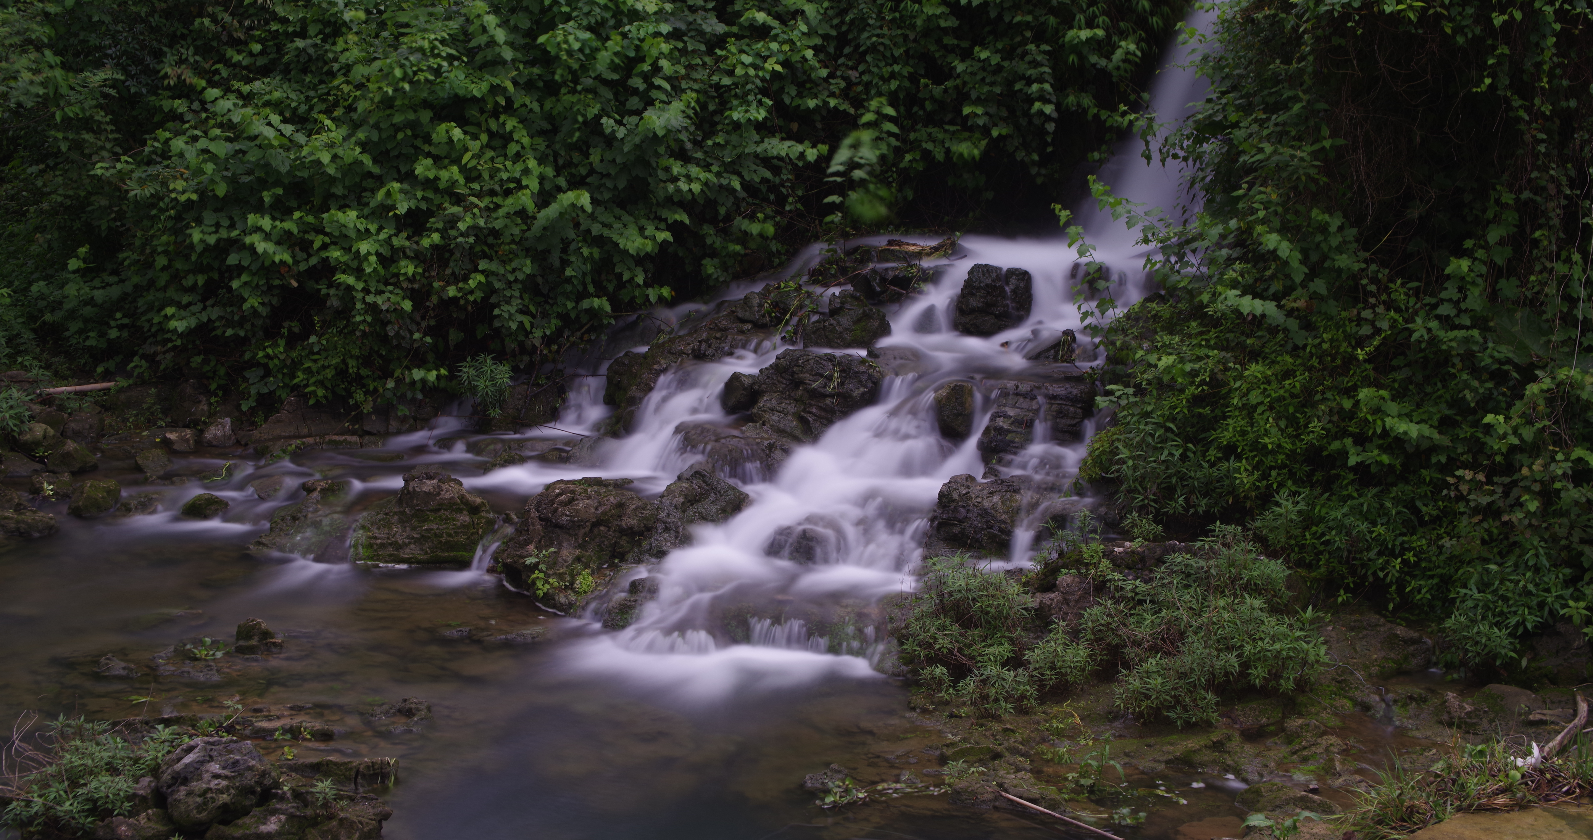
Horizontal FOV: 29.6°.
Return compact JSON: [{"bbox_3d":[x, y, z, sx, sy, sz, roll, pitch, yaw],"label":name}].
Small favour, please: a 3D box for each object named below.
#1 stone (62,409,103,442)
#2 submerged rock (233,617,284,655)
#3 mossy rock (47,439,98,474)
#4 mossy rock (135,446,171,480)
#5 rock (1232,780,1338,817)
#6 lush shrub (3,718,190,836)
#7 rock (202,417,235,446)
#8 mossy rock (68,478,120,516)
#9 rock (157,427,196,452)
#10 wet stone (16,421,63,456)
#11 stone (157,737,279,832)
[{"bbox_3d":[-3.893,0.028,16.415,0.217,0.175,0.185,-2,8,-13],"label":"stone"},{"bbox_3d":[-2.159,0.863,12.071,0.199,0.130,0.159,-1,8,-10],"label":"submerged rock"},{"bbox_3d":[-3.886,0.192,16.129,0.265,0.170,0.226,-2,8,-14],"label":"mossy rock"},{"bbox_3d":[-3.402,0.227,15.900,0.185,0.165,0.167,-2,8,-12],"label":"mossy rock"},{"bbox_3d":[1.538,1.180,9.439,0.326,0.075,0.244,1,8,9],"label":"rock"},{"bbox_3d":[-2.171,1.088,9.304,0.561,0.295,0.477,-2,8,-13],"label":"lush shrub"},{"bbox_3d":[-3.258,0.064,16.948,0.190,0.155,0.162,-2,8,-11],"label":"rock"},{"bbox_3d":[-3.534,0.387,15.135,0.261,0.180,0.222,-2,8,-13],"label":"mossy rock"},{"bbox_3d":[-3.445,0.107,16.717,0.208,0.135,0.156,-2,8,-12],"label":"rock"},{"bbox_3d":[-4.078,0.098,16.204,0.254,0.175,0.216,-2,8,-14],"label":"wet stone"},{"bbox_3d":[-1.789,1.114,9.280,0.369,0.250,0.332,-2,8,-11],"label":"stone"}]

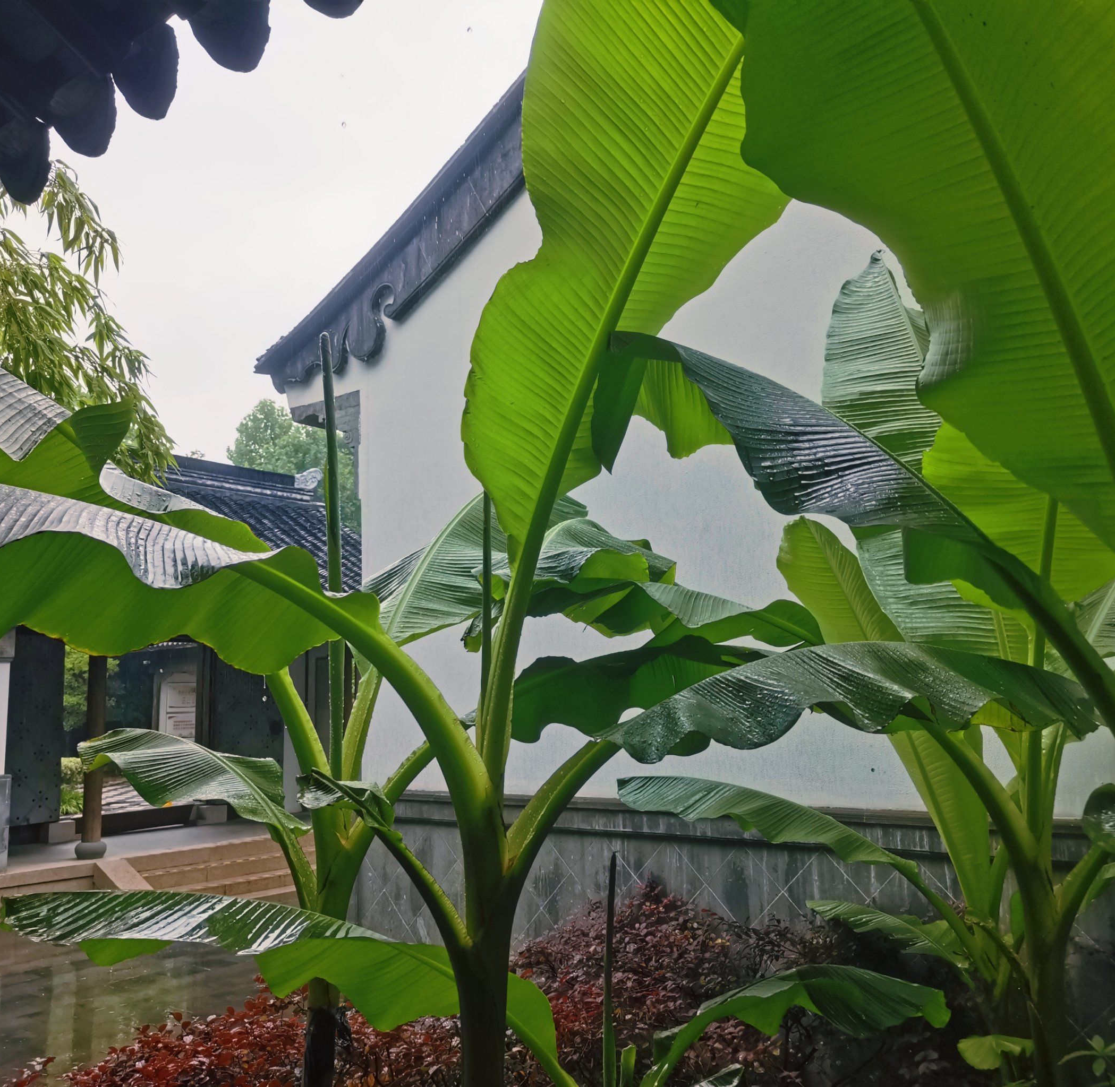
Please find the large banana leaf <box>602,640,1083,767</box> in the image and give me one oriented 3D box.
[{"bbox_3d":[0.787,0.420,3.050,1.270,0.300,0.420,-1,-8,-6],"label":"large banana leaf"}]

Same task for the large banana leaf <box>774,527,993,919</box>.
[{"bbox_3d":[1.127,0.588,3.900,0.660,1.300,0.360,-2,-8,0],"label":"large banana leaf"}]

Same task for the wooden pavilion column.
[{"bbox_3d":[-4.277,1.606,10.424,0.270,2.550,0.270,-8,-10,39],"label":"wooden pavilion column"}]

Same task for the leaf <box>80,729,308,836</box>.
[{"bbox_3d":[-1.417,0.932,4.400,0.830,0.370,0.360,-1,-8,-6],"label":"leaf"}]

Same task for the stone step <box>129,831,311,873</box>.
[{"bbox_3d":[-3.109,2.924,10.778,0.320,0.140,2.300,-8,-10,39],"label":"stone step"}]

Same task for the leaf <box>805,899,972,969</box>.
[{"bbox_3d":[1.135,1.346,3.900,0.500,0.200,0.260,-1,-8,-6],"label":"leaf"}]

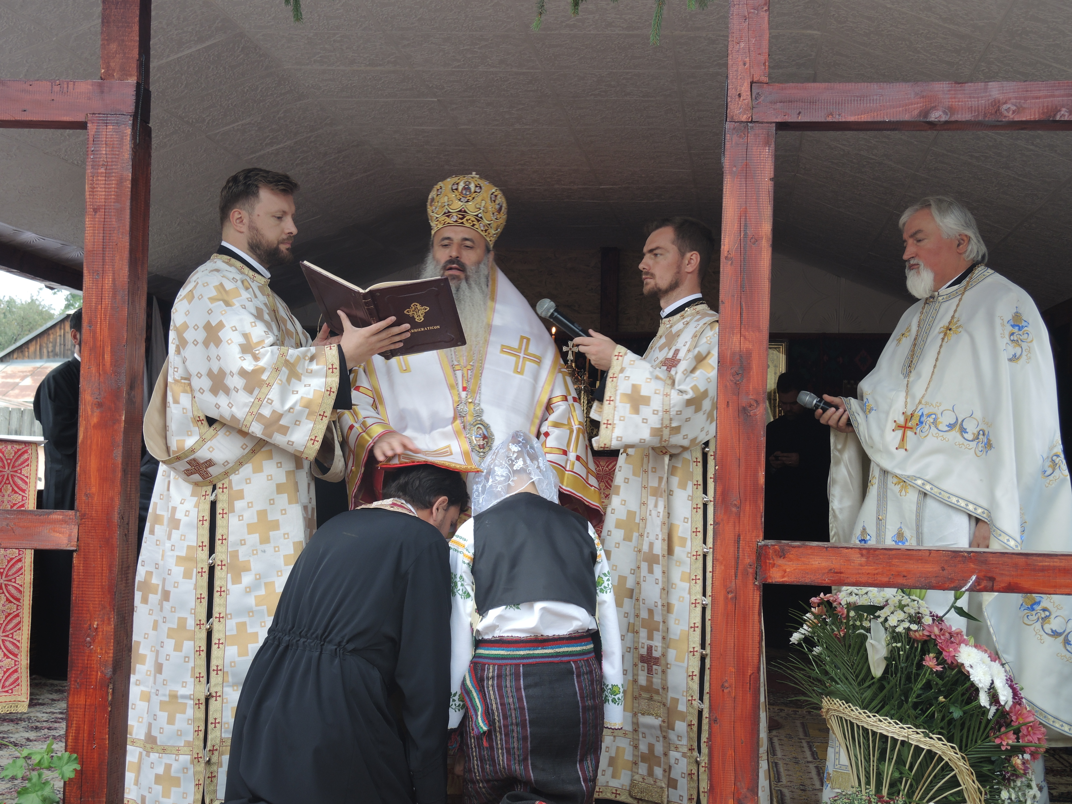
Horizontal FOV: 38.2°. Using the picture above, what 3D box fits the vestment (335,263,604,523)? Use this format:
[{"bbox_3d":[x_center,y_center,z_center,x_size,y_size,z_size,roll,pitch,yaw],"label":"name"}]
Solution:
[{"bbox_3d":[-0.170,0.370,4.300,0.740,1.500,0.550,2,-1,6],"label":"vestment"}]

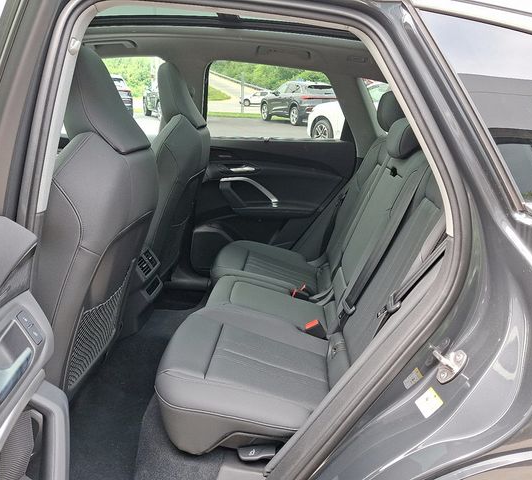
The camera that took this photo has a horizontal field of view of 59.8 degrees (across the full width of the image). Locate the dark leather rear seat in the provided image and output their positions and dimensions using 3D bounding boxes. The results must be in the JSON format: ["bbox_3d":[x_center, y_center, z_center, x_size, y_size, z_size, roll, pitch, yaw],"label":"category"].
[{"bbox_3d":[0.135,-0.043,1.559,0.803,0.819,1.329,1,18,3],"label":"dark leather rear seat"}]

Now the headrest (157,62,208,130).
[{"bbox_3d":[-0.322,-0.568,1.812,0.170,0.254,0.278,1,18,3],"label":"headrest"}]

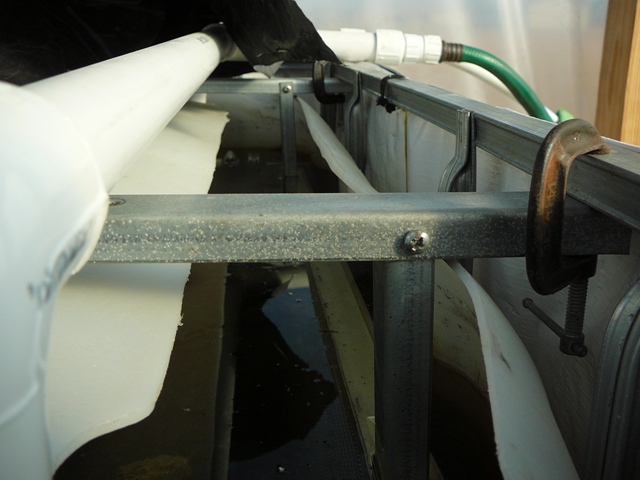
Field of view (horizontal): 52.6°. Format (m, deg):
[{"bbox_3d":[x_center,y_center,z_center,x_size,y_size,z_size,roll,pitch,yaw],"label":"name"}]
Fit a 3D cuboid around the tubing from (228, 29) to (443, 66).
[{"bbox_3d":[0.026,-0.318,1.066,0.357,0.058,0.057,0,16,-4],"label":"tubing"}]

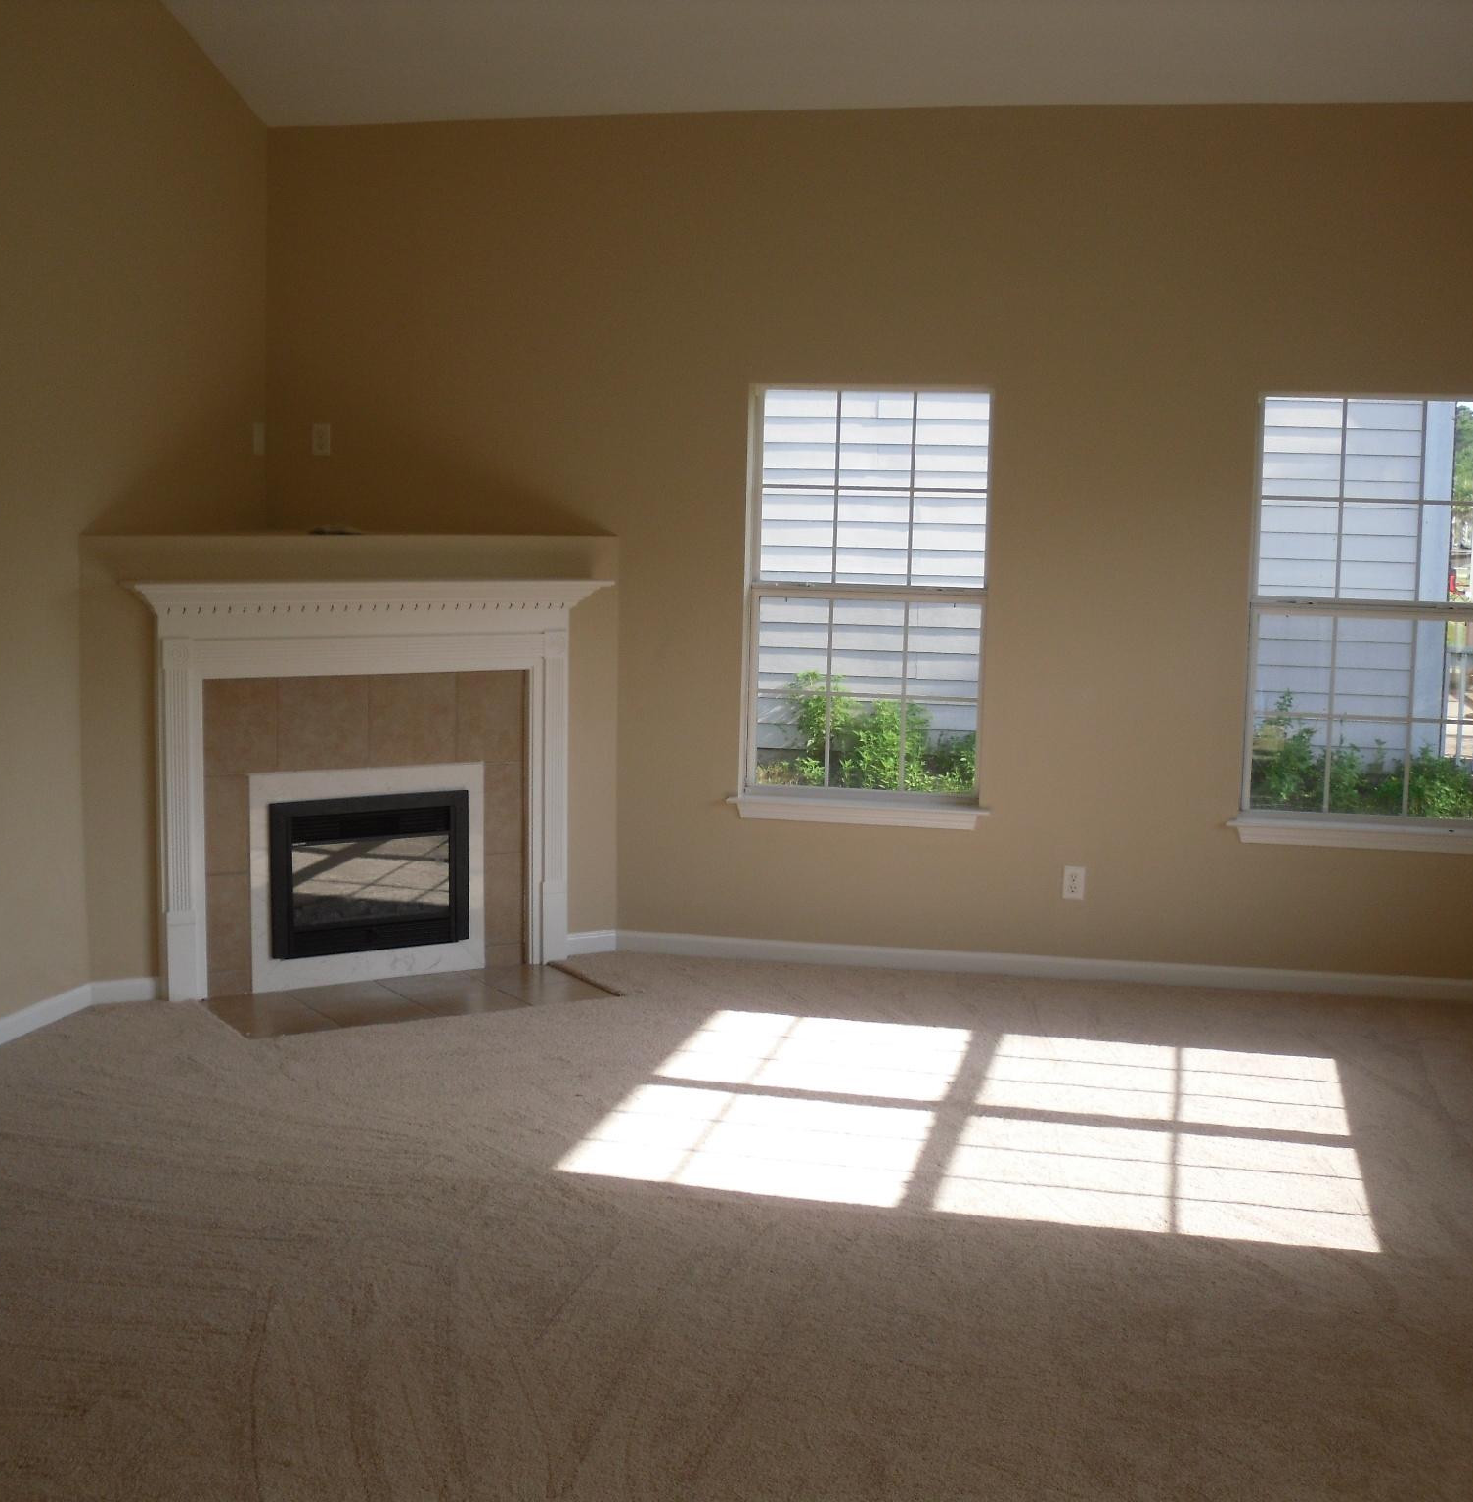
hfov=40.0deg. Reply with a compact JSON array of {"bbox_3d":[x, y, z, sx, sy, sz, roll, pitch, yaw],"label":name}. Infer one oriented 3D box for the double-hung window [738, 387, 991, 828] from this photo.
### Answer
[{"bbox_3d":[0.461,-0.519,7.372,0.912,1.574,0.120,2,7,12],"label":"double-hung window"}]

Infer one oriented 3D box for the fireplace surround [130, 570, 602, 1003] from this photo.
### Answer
[{"bbox_3d":[-1.238,0.117,6.963,1.697,1.392,0.213,-3,8,-32],"label":"fireplace surround"}]

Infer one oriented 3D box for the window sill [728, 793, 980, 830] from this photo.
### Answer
[{"bbox_3d":[0.444,0.228,7.444,0.973,0.084,0.115,2,7,12],"label":"window sill"}]

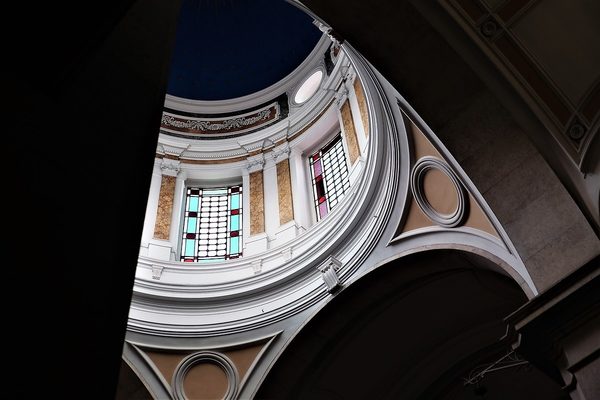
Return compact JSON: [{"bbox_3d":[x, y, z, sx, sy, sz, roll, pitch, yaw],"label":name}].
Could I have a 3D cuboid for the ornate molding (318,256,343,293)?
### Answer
[{"bbox_3d":[0.655,1.608,16.345,0.372,0.624,0.432,36,-64,-26],"label":"ornate molding"}]

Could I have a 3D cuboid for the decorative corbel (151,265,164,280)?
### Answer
[{"bbox_3d":[-3.423,1.773,18.377,0.288,0.432,0.192,11,-56,-12],"label":"decorative corbel"}]

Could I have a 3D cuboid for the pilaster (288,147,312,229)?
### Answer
[{"bbox_3d":[0.004,-0.303,20.598,0.384,3.300,0.360,-31,-58,17],"label":"pilaster"}]

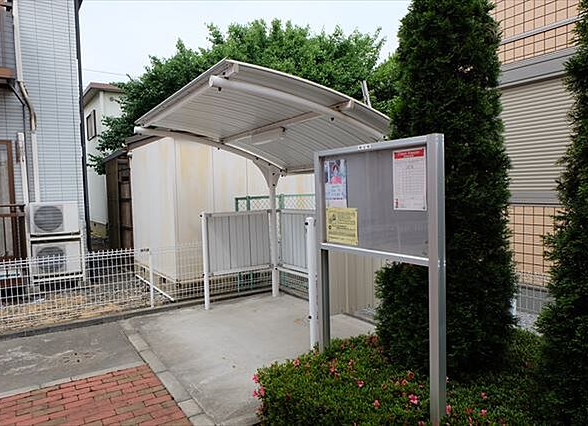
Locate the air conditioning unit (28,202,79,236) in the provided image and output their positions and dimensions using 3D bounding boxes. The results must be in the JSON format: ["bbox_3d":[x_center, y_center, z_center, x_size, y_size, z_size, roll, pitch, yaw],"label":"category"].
[{"bbox_3d":[-4.363,0.083,7.775,0.770,0.550,0.290,-3,3,-33],"label":"air conditioning unit"}]

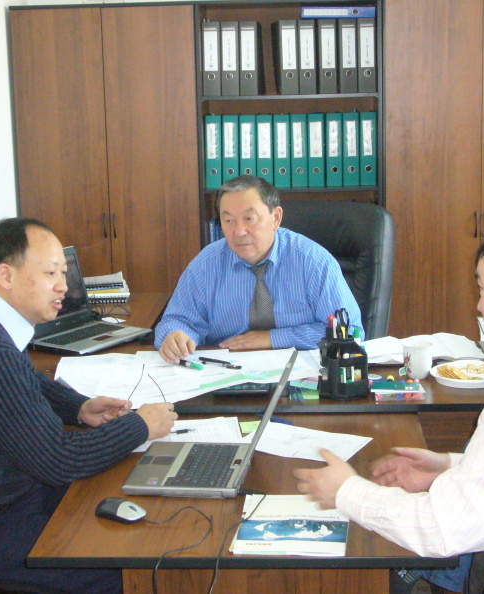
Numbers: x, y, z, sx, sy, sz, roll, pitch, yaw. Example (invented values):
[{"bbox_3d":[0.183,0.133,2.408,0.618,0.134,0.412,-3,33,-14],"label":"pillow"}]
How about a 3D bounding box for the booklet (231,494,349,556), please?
[{"bbox_3d":[0.105,0.447,2.220,0.212,0.012,0.303,0,11,5],"label":"booklet"}]

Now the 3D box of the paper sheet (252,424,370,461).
[{"bbox_3d":[0.148,0.350,2.741,0.297,0.005,0.210,4,12,24],"label":"paper sheet"}]

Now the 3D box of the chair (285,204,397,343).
[{"bbox_3d":[0.182,0.269,3.935,0.640,1.172,0.680,2,11,16],"label":"chair"}]

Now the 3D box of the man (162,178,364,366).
[{"bbox_3d":[0.078,0.234,3.792,0.640,1.300,0.750,0,11,8],"label":"man"}]

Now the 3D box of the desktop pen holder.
[{"bbox_3d":[0.277,0.186,3.063,0.142,0.156,0.140,-1,11,3],"label":"desktop pen holder"}]

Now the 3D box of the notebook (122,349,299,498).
[{"bbox_3d":[-0.057,0.274,2.487,0.355,0.260,0.313,0,11,6],"label":"notebook"}]

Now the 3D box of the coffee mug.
[{"bbox_3d":[0.505,0.183,3.210,0.088,0.097,0.097,-1,11,3],"label":"coffee mug"}]

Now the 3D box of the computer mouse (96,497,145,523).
[{"bbox_3d":[-0.247,0.430,2.285,0.110,0.037,0.060,7,14,39],"label":"computer mouse"}]

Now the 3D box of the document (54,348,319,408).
[{"bbox_3d":[-0.160,0.222,3.289,0.780,0.020,0.660,-2,11,-5],"label":"document"}]

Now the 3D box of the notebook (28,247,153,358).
[{"bbox_3d":[-0.552,0.011,3.754,0.340,0.280,0.360,7,13,36],"label":"notebook"}]

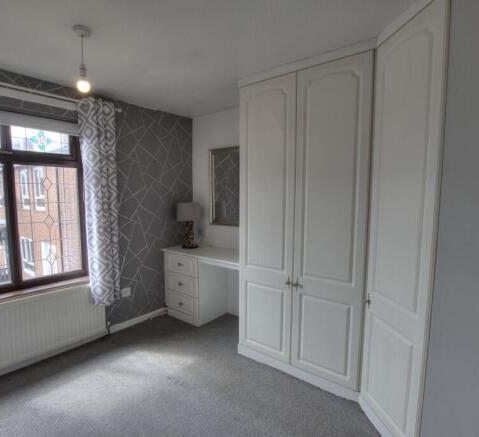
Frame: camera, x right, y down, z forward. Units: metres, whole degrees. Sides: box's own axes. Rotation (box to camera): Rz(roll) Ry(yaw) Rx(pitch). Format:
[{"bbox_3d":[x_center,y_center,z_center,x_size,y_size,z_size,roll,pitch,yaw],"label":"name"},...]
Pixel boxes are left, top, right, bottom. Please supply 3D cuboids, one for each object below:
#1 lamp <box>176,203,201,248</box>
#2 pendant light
[{"bbox_3d":[-0.601,0.082,3.297,0.275,0.536,0.275,5,7,43],"label":"lamp"},{"bbox_3d":[-0.913,-0.917,1.592,0.092,0.351,0.092,5,7,43],"label":"pendant light"}]

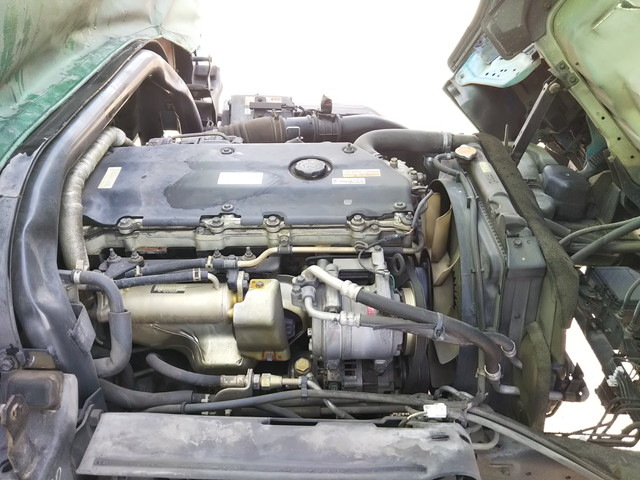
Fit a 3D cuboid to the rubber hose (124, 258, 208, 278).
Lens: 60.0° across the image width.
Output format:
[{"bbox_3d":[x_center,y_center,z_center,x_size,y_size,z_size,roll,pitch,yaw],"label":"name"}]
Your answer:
[{"bbox_3d":[-0.289,0.054,1.050,0.162,0.020,0.020,-7,33,0],"label":"rubber hose"}]

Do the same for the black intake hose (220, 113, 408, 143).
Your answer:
[{"bbox_3d":[-0.026,-0.296,1.500,0.500,0.095,0.100,0,33,0],"label":"black intake hose"}]

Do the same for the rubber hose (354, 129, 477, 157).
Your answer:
[{"bbox_3d":[0.230,-0.240,1.350,0.295,0.056,0.065,0,33,0],"label":"rubber hose"}]

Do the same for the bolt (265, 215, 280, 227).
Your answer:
[{"bbox_3d":[-0.090,-0.037,1.050,0.026,0.017,0.026,0,33,0],"label":"bolt"}]

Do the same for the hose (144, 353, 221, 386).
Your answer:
[{"bbox_3d":[-0.259,0.249,1.060,0.148,0.031,0.030,17,34,0],"label":"hose"}]

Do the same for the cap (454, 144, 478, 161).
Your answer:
[{"bbox_3d":[0.349,-0.207,1.320,0.056,0.022,0.054,0,33,0],"label":"cap"}]

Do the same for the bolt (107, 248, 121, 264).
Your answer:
[{"bbox_3d":[-0.398,0.032,1.070,0.024,0.025,0.024,0,33,0],"label":"bolt"}]

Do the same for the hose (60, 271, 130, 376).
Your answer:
[{"bbox_3d":[-0.398,0.146,0.980,0.120,0.215,0.060,0,33,0],"label":"hose"}]

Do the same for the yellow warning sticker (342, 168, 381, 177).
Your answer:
[{"bbox_3d":[0.089,-0.142,1.180,0.080,0.002,0.022,0,38,0],"label":"yellow warning sticker"}]

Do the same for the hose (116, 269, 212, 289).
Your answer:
[{"bbox_3d":[-0.294,0.075,1.030,0.178,0.020,0.020,-5,33,0],"label":"hose"}]

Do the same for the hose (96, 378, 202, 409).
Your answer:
[{"bbox_3d":[-0.321,0.291,1.050,0.195,0.042,0.040,3,33,0],"label":"hose"}]

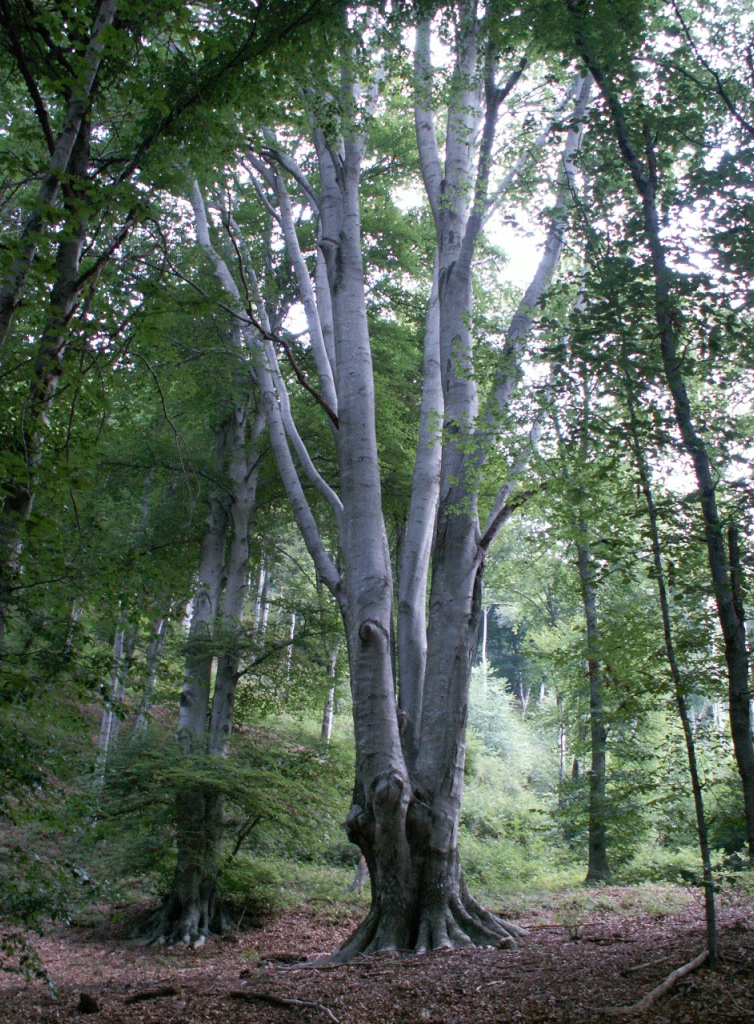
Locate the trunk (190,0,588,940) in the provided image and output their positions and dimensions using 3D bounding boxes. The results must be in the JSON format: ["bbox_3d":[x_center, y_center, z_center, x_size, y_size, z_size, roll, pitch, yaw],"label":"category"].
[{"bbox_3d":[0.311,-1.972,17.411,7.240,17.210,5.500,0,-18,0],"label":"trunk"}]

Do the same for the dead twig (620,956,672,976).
[{"bbox_3d":[3.315,5.479,12.530,0.130,0.090,1.330,-14,-22,37],"label":"dead twig"}]

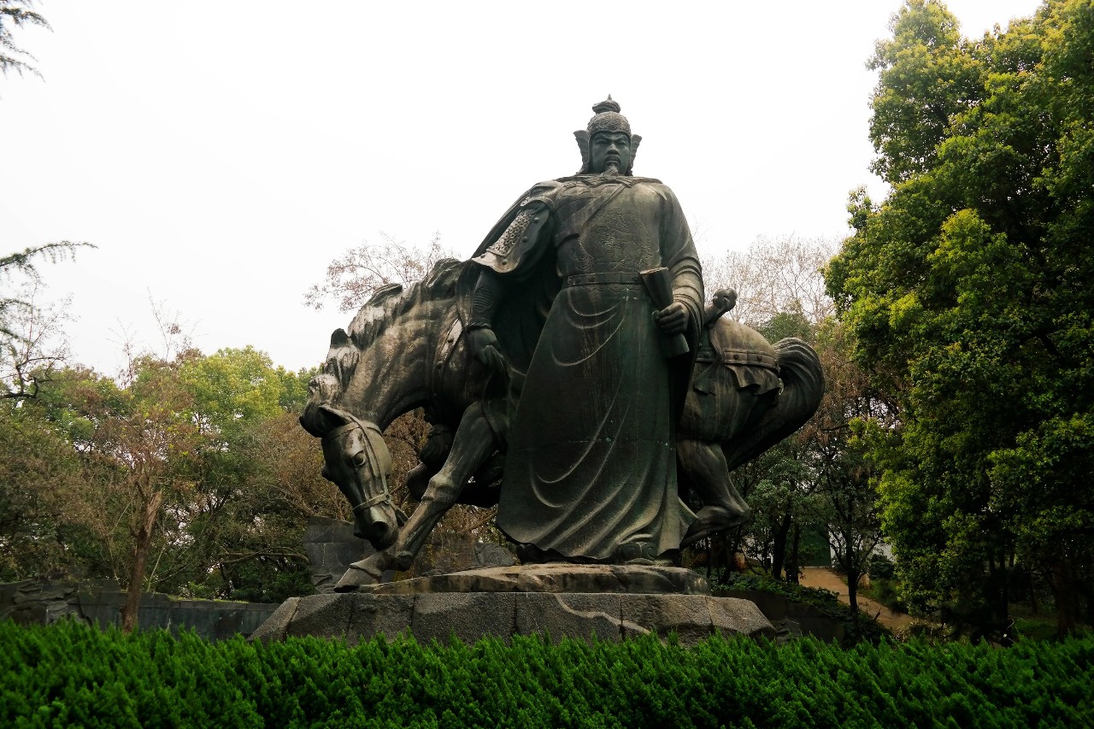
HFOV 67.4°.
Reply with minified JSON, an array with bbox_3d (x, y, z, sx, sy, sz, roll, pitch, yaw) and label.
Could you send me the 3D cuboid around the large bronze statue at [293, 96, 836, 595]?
[{"bbox_3d":[0.400,-0.431,12.420,7.500,7.500,4.100,-1,-16,3],"label":"large bronze statue"}]

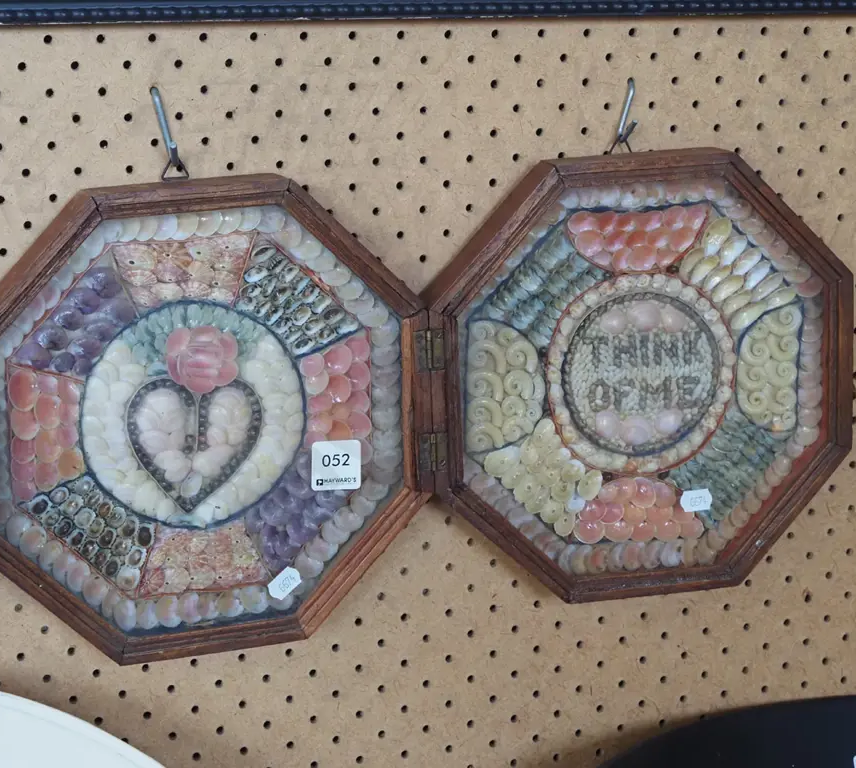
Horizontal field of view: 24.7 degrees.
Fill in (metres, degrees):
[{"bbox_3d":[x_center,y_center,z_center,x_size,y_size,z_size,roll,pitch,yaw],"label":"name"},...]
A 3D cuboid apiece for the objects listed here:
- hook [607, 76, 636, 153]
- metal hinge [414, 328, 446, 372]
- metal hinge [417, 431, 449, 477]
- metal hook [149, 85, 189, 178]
[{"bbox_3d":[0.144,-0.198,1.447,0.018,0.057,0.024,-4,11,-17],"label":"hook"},{"bbox_3d":[0.001,-0.024,1.415,0.023,0.029,0.005,-5,12,-16],"label":"metal hinge"},{"bbox_3d":[0.004,0.050,1.430,0.022,0.029,0.005,-5,12,-16],"label":"metal hinge"},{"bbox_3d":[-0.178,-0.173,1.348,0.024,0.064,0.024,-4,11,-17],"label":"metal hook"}]

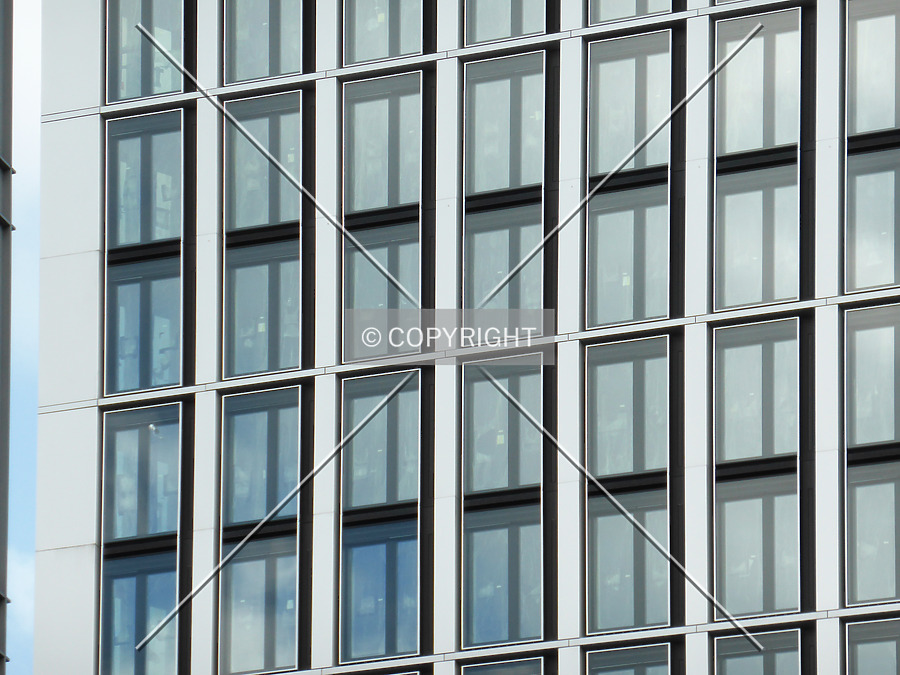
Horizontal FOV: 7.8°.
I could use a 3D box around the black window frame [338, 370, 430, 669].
[{"bbox_3d":[-1.480,4.110,152.281,2.360,6.653,0.220,-8,-16,31],"label":"black window frame"}]

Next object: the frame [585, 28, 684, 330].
[{"bbox_3d":[4.182,-3.587,150.478,2.493,6.699,0.220,-8,-16,31],"label":"frame"}]

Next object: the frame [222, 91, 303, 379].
[{"bbox_3d":[-4.403,-2.423,155.760,2.013,6.670,0.220,-8,-16,31],"label":"frame"}]

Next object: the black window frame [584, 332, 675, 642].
[{"bbox_3d":[4.027,3.299,148.908,2.207,6.608,0.220,-8,-16,31],"label":"black window frame"}]

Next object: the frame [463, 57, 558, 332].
[{"bbox_3d":[1.368,-3.330,152.240,2.372,6.650,0.220,-8,-16,31],"label":"frame"}]

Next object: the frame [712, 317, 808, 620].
[{"bbox_3d":[6.882,2.906,147.153,2.286,6.609,0.220,-8,-16,31],"label":"frame"}]

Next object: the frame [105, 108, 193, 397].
[{"bbox_3d":[-6.851,-1.938,151.161,2.370,6.540,0.200,-8,-16,30],"label":"frame"}]

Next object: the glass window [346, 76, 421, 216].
[{"bbox_3d":[-1.501,-4.356,148.493,1.990,3.030,0.100,-8,-16,30],"label":"glass window"}]

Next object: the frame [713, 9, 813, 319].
[{"bbox_3d":[7.001,-3.972,148.744,2.414,6.675,0.220,-8,-16,31],"label":"frame"}]

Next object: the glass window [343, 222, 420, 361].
[{"bbox_3d":[-1.588,-1.063,153.605,2.068,3.015,0.080,-8,-16,31],"label":"glass window"}]

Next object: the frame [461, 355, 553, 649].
[{"bbox_3d":[1.285,3.723,150.583,2.290,6.537,0.220,-8,-16,31],"label":"frame"}]

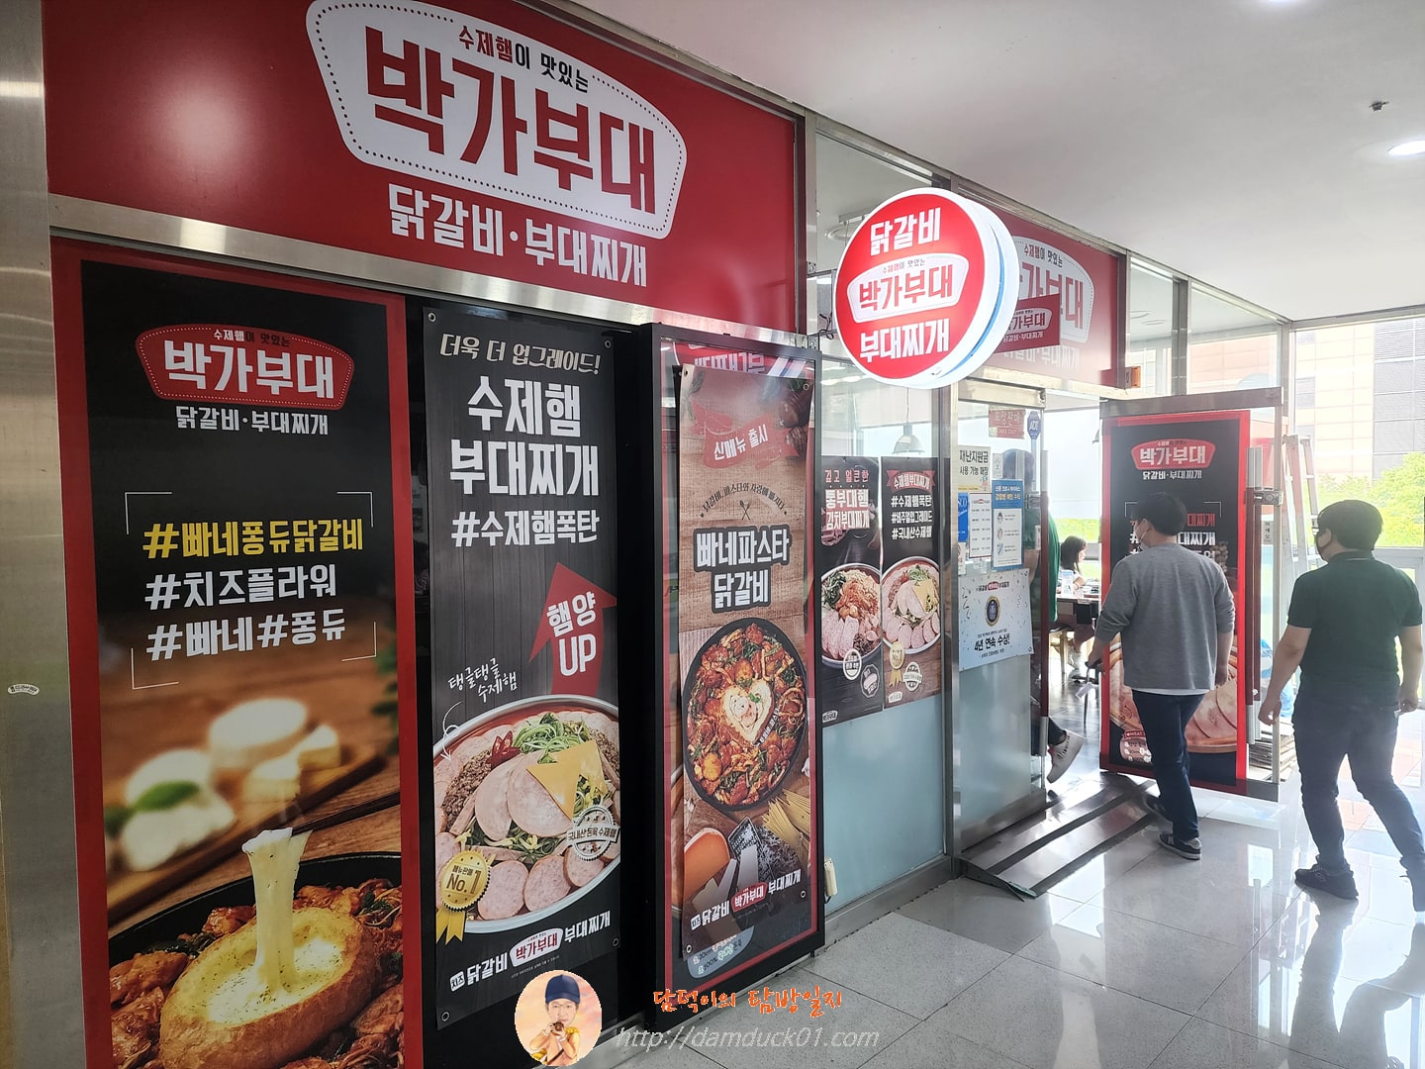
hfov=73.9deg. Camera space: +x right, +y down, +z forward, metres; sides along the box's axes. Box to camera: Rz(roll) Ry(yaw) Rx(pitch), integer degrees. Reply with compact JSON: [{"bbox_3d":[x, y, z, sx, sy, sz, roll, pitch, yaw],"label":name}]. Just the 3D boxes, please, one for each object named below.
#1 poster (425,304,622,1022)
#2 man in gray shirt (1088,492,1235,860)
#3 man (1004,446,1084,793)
[{"bbox_3d":[-0.486,0.336,2.549,0.020,1.790,0.595,1,3,45],"label":"poster"},{"bbox_3d":[2.136,0.641,4.502,0.570,1.660,0.460,-1,2,-5],"label":"man in gray shirt"},{"bbox_3d":[1.768,0.446,5.176,0.480,1.800,0.560,-3,3,-41],"label":"man"}]

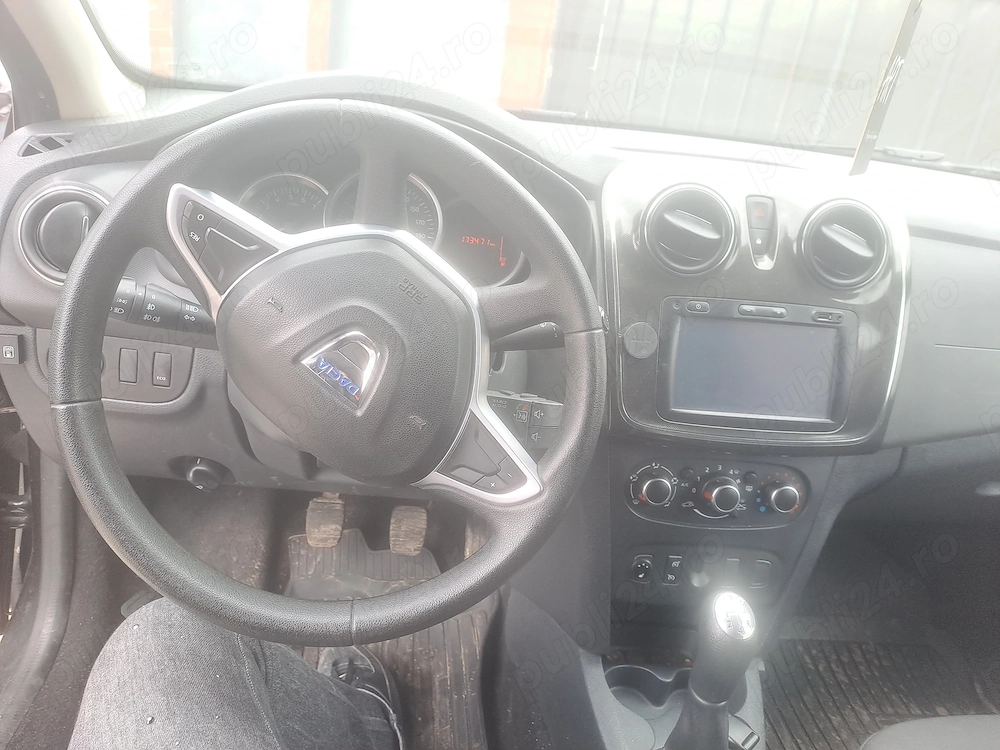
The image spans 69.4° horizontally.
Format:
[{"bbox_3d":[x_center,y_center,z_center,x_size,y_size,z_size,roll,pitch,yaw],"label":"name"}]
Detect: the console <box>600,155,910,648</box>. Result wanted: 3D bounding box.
[{"bbox_3d":[0.216,0.032,0.706,0.295,0.465,0.165,4,13,-10],"label":"console"}]

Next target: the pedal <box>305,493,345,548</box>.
[{"bbox_3d":[-0.245,0.206,1.010,0.052,0.068,0.028,6,-1,-6],"label":"pedal"}]

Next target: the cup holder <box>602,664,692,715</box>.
[{"bbox_3d":[0.194,0.373,0.811,0.155,0.048,0.076,6,22,-6],"label":"cup holder"}]

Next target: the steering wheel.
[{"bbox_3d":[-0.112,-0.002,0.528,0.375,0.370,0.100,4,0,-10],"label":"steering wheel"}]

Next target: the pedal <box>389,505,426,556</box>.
[{"bbox_3d":[-0.129,0.221,1.020,0.051,0.067,0.028,6,-1,-6],"label":"pedal"}]

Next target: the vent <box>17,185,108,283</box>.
[{"bbox_3d":[-0.392,-0.130,0.672,0.091,0.091,0.040,6,12,-6],"label":"vent"}]

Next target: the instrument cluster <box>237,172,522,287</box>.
[{"bbox_3d":[-0.118,-0.143,0.712,0.280,0.115,0.060,4,4,-10],"label":"instrument cluster"}]

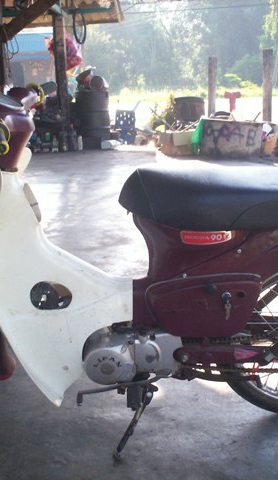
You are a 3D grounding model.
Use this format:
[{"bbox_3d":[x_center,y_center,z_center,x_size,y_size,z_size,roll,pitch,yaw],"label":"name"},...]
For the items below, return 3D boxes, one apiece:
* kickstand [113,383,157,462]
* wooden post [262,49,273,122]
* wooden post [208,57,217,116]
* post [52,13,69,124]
[{"bbox_3d":[-0.022,0.495,1.835,0.120,0.210,0.160,1,13,-2],"label":"kickstand"},{"bbox_3d":[2.093,-2.357,11.008,0.165,1.528,0.165,3,13,7],"label":"wooden post"},{"bbox_3d":[1.267,-2.503,11.816,0.155,1.423,0.155,3,13,7],"label":"wooden post"},{"bbox_3d":[-1.064,-2.268,9.569,0.170,1.882,0.170,3,13,7],"label":"post"}]

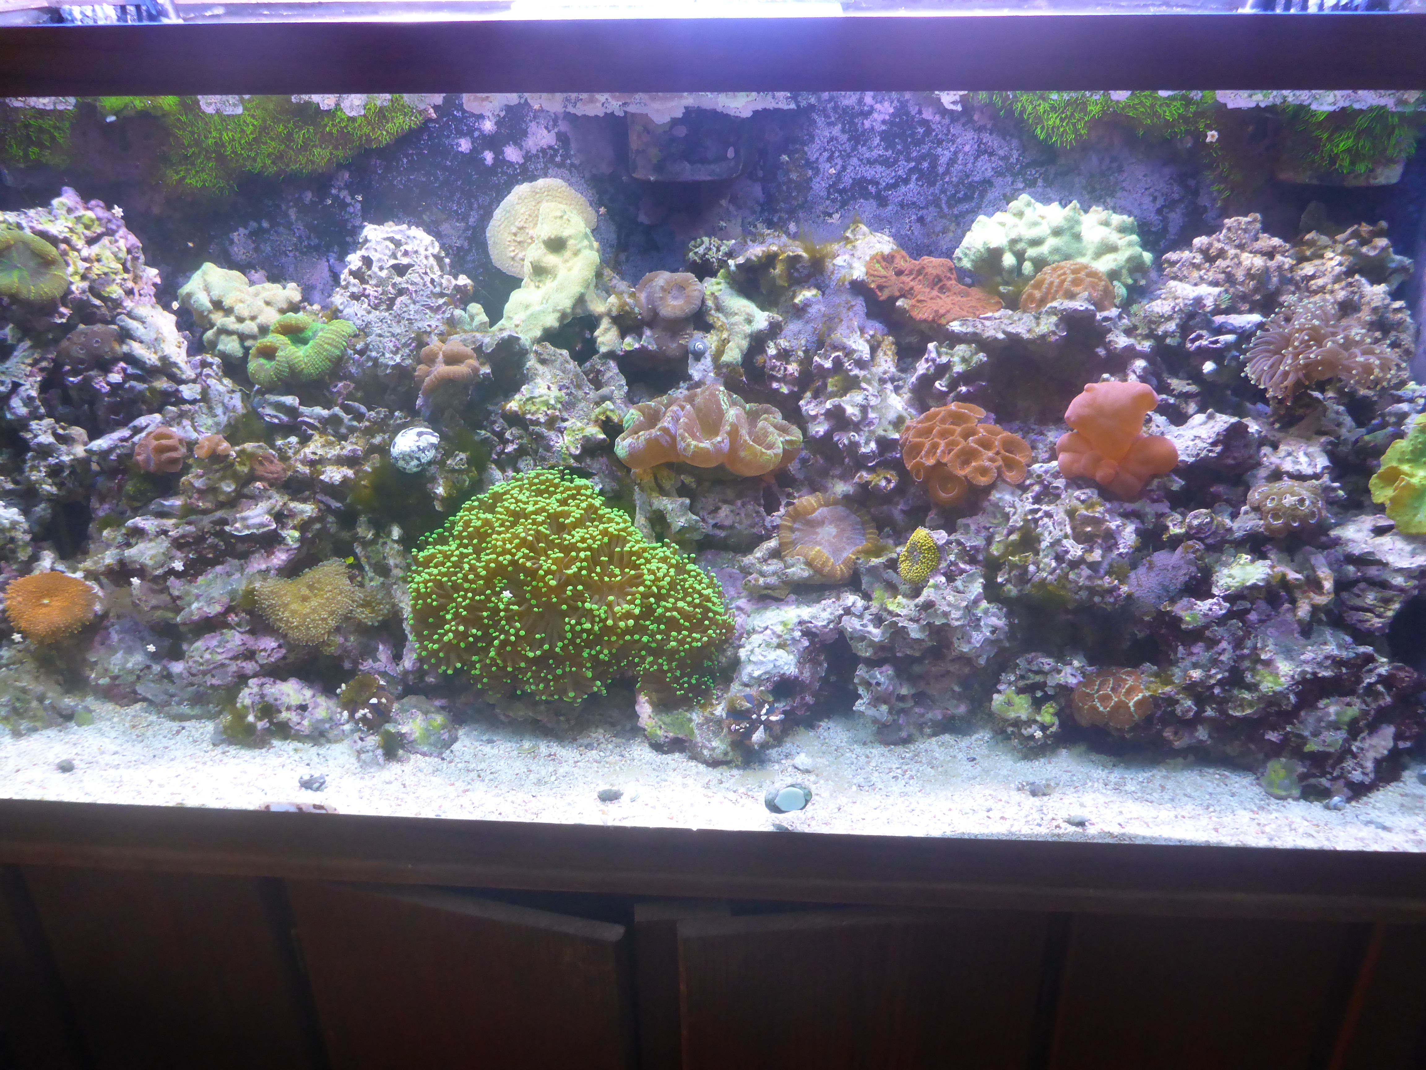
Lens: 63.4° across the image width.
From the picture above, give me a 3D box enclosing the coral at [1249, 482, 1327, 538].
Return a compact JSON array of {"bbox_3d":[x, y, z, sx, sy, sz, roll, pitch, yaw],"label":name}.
[{"bbox_3d":[0.435,-0.020,0.873,0.050,0.036,0.048,1,27,4],"label":"coral"}]

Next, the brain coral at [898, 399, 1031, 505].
[{"bbox_3d":[0.196,-0.063,0.902,0.100,0.078,0.065,1,27,4],"label":"brain coral"}]

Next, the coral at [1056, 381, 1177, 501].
[{"bbox_3d":[0.310,-0.072,0.889,0.083,0.088,0.072,1,27,4],"label":"coral"}]

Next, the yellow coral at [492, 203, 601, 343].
[{"bbox_3d":[-0.132,-0.209,0.915,0.084,0.098,0.070,1,26,4],"label":"yellow coral"}]

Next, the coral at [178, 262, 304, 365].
[{"bbox_3d":[-0.393,-0.185,0.962,0.090,0.080,0.080,1,27,4],"label":"coral"}]

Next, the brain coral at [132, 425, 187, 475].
[{"bbox_3d":[-0.465,-0.071,0.968,0.039,0.040,0.033,1,26,4],"label":"brain coral"}]

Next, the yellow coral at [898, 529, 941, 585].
[{"bbox_3d":[0.160,0.017,0.897,0.032,0.048,0.025,1,26,4],"label":"yellow coral"}]

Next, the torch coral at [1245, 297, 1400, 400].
[{"bbox_3d":[0.458,-0.141,0.869,0.103,0.073,0.085,1,26,4],"label":"torch coral"}]

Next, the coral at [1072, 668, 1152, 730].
[{"bbox_3d":[0.312,0.128,0.903,0.058,0.045,0.045,1,26,4],"label":"coral"}]

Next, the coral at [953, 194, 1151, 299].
[{"bbox_3d":[0.262,-0.225,0.897,0.145,0.072,0.110,0,26,4],"label":"coral"}]

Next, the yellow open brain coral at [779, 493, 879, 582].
[{"bbox_3d":[0.092,0.002,0.917,0.078,0.073,0.050,1,26,4],"label":"yellow open brain coral"}]

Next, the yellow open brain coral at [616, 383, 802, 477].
[{"bbox_3d":[-0.003,-0.084,0.919,0.149,0.068,0.095,1,26,4],"label":"yellow open brain coral"}]

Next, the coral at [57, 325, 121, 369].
[{"bbox_3d":[-0.523,-0.157,0.967,0.048,0.036,0.038,1,26,4],"label":"coral"}]

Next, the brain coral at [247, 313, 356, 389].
[{"bbox_3d":[-0.333,-0.149,0.936,0.079,0.055,0.068,1,27,4],"label":"brain coral"}]

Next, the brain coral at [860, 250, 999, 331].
[{"bbox_3d":[0.169,-0.191,0.896,0.104,0.055,0.075,1,27,4],"label":"brain coral"}]

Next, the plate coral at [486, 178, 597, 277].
[{"bbox_3d":[-0.138,-0.246,0.930,0.093,0.088,0.040,1,26,4],"label":"plate coral"}]

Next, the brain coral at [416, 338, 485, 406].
[{"bbox_3d":[-0.209,-0.129,0.915,0.049,0.048,0.048,1,27,4],"label":"brain coral"}]

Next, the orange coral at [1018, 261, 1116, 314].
[{"bbox_3d":[0.284,-0.199,0.928,0.075,0.041,0.065,1,26,4],"label":"orange coral"}]

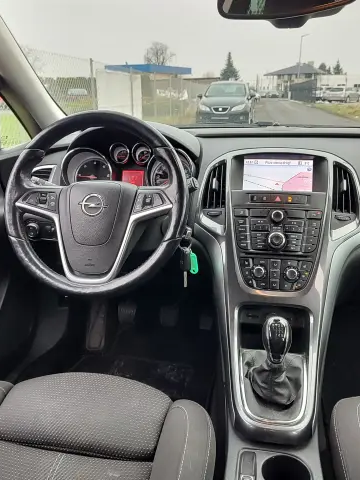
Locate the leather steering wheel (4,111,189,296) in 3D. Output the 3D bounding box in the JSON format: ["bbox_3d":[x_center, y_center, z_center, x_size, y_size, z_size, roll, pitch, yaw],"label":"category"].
[{"bbox_3d":[-0.166,-0.076,0.877,0.375,0.375,0.105,2,-6,7],"label":"leather steering wheel"}]

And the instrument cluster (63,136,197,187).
[{"bbox_3d":[-0.126,-0.177,1.038,0.335,0.145,0.090,3,2,12],"label":"instrument cluster"}]

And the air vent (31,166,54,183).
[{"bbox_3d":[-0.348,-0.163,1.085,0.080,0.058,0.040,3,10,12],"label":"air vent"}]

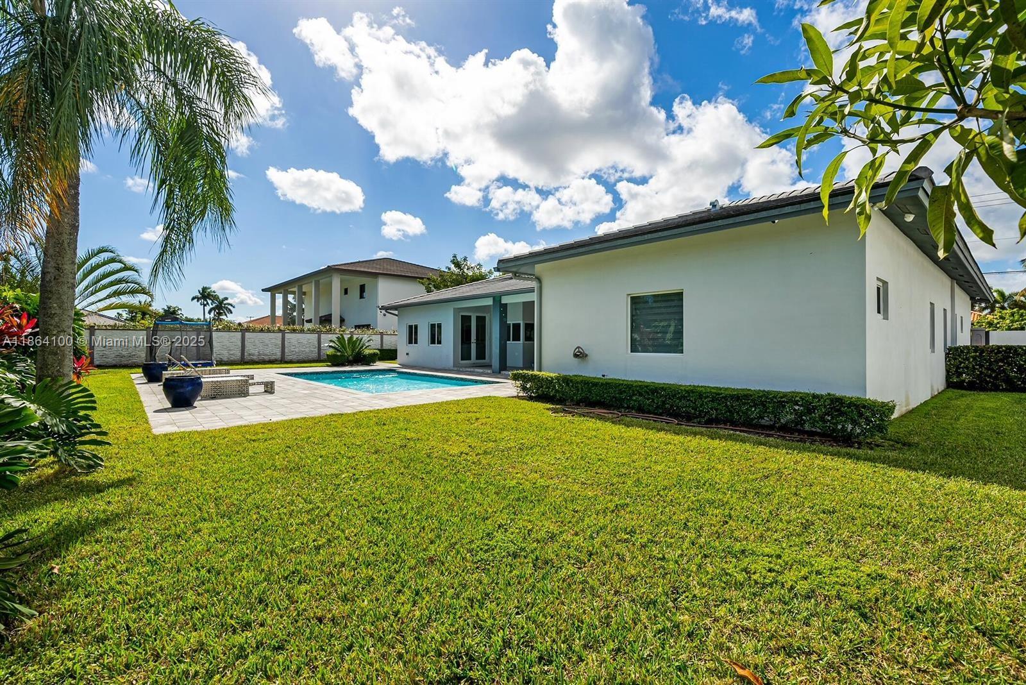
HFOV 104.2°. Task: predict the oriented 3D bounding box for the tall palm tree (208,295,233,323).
[{"bbox_3d":[-51.235,-3.329,70.024,4.600,9.600,4.600,0,0,-43],"label":"tall palm tree"}]

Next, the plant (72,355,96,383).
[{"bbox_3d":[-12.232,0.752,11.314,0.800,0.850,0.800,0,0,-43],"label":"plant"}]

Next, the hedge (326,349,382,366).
[{"bbox_3d":[-9.062,0.874,22.738,2.600,0.720,2.600,0,0,-43],"label":"hedge"}]

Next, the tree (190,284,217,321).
[{"bbox_3d":[-54.187,-4.279,70.029,4.900,11.500,4.900,0,0,-43],"label":"tree"}]

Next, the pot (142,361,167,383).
[{"bbox_3d":[-10.606,0.904,11.817,0.750,0.550,0.750,0,0,-43],"label":"pot"}]

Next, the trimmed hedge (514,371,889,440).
[{"bbox_3d":[2.426,0.945,7.047,6.150,0.540,0.550,0,0,43],"label":"trimmed hedge"}]

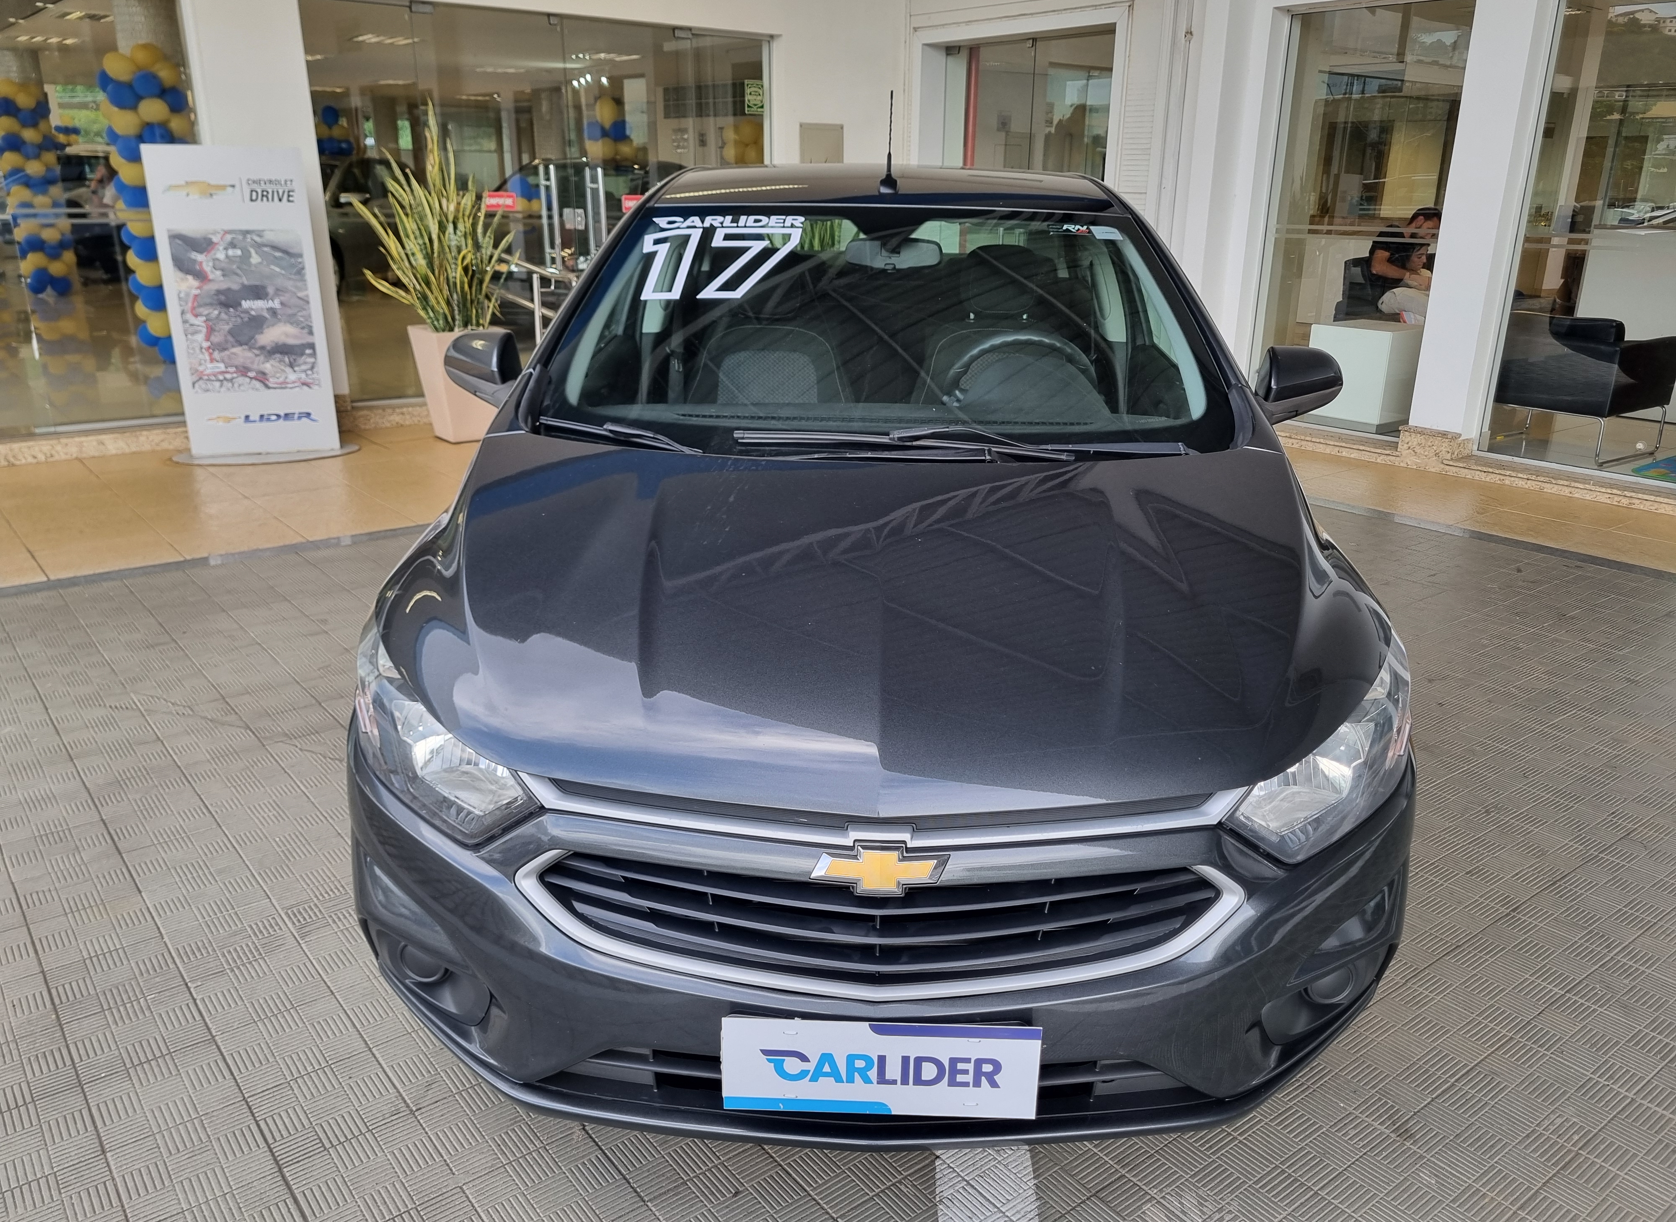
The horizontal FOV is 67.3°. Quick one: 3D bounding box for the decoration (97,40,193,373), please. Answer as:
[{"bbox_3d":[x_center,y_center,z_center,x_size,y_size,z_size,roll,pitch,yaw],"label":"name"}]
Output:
[{"bbox_3d":[-4.521,-2.716,8.547,0.570,2.030,0.570,0,19,0],"label":"decoration"}]

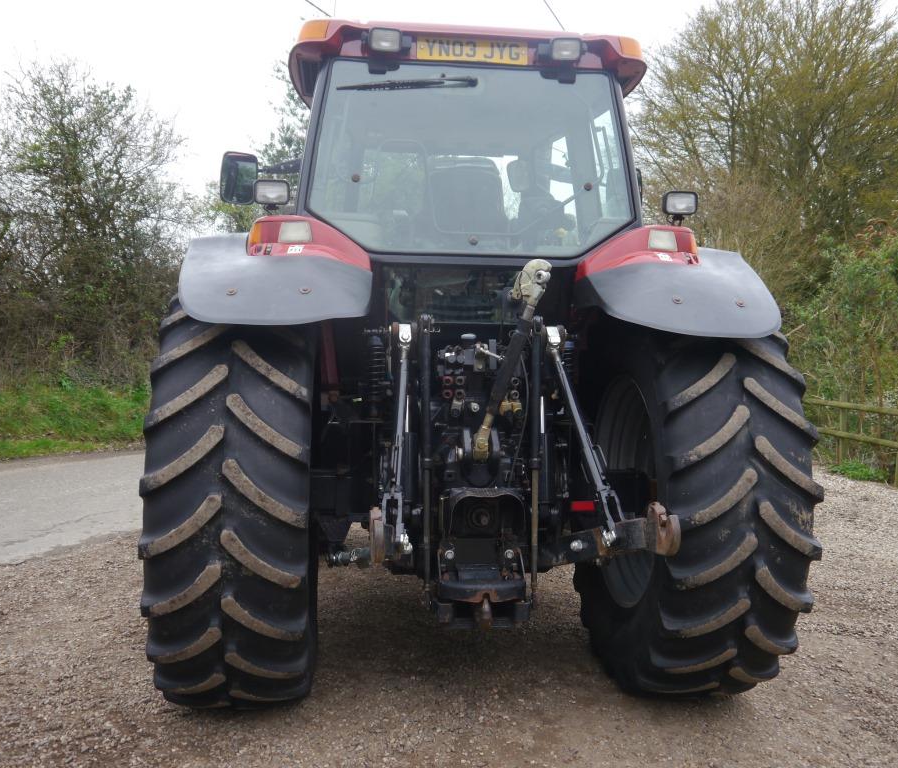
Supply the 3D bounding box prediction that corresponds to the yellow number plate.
[{"bbox_3d":[0.112,-1.555,4.421,0.520,0.111,0.012,1,-9,-5],"label":"yellow number plate"}]

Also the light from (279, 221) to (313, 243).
[{"bbox_3d":[-0.620,-0.612,3.846,0.132,0.085,0.060,1,-5,-5],"label":"light"}]

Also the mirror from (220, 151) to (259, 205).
[{"bbox_3d":[-1.158,-1.140,5.250,0.205,0.298,0.090,1,0,-20],"label":"mirror"}]

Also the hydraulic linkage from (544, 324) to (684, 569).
[{"bbox_3d":[0.568,0.269,3.667,0.430,1.000,0.880,1,0,-5],"label":"hydraulic linkage"}]

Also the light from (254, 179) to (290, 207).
[{"bbox_3d":[-0.738,-0.798,3.955,0.147,0.103,0.095,1,6,-8],"label":"light"}]

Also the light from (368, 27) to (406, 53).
[{"bbox_3d":[-0.280,-1.522,4.195,0.146,0.104,0.095,1,15,-5],"label":"light"}]

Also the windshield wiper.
[{"bbox_3d":[-0.196,-1.413,4.460,0.655,0.068,0.060,1,0,-5],"label":"windshield wiper"}]

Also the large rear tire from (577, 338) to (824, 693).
[{"bbox_3d":[1.048,0.472,4.369,0.615,1.757,1.807,1,0,-5],"label":"large rear tire"}]

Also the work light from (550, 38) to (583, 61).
[{"bbox_3d":[0.527,-1.507,4.263,0.146,0.104,0.095,1,15,-5],"label":"work light"}]

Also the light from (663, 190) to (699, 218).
[{"bbox_3d":[0.998,-0.780,4.103,0.147,0.103,0.095,1,6,-8],"label":"light"}]

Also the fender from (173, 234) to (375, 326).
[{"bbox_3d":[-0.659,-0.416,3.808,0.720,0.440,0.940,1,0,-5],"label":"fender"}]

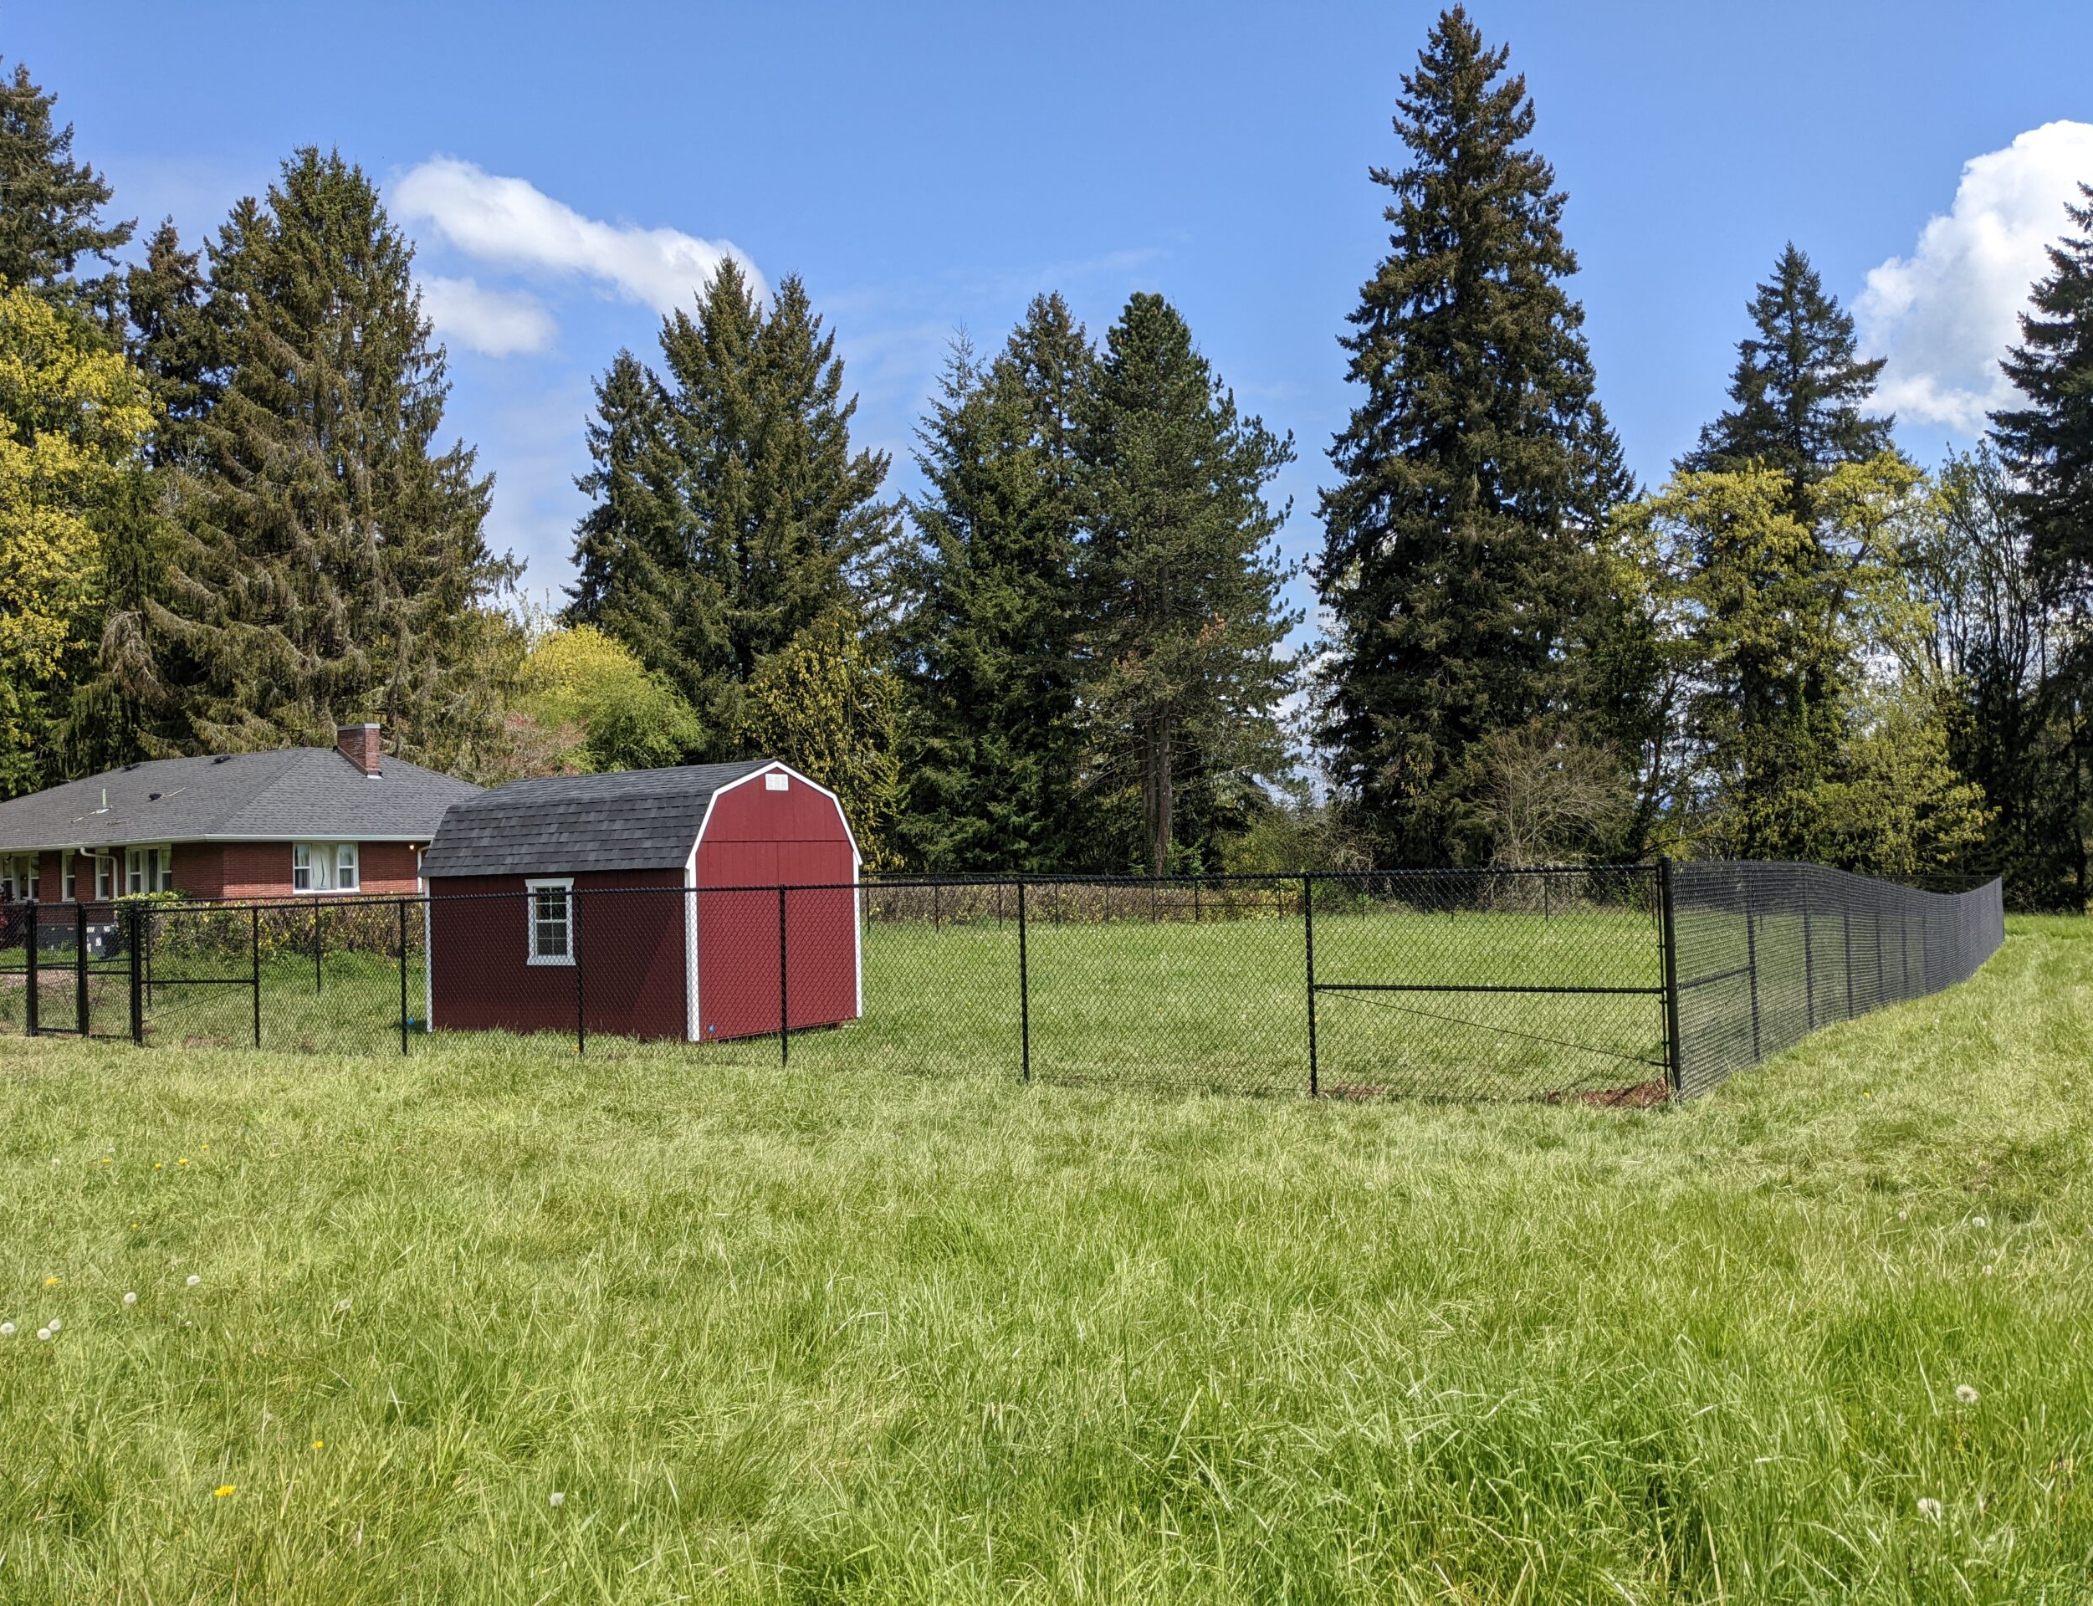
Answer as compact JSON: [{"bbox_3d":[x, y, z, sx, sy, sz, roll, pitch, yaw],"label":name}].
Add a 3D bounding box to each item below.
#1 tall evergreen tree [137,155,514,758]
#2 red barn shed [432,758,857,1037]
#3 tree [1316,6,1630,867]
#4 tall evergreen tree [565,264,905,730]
[{"bbox_3d":[-24.406,-8.974,57.538,12.679,27.632,12.679,-2,-2,0],"label":"tall evergreen tree"},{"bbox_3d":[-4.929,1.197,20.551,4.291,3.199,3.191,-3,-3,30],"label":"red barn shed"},{"bbox_3d":[15.883,-13.061,62.667,11.675,34.245,11.675,-2,-2,0],"label":"tree"},{"bbox_3d":[-11.459,-7.814,62.493,12.206,25.346,12.206,-2,-2,0],"label":"tall evergreen tree"}]

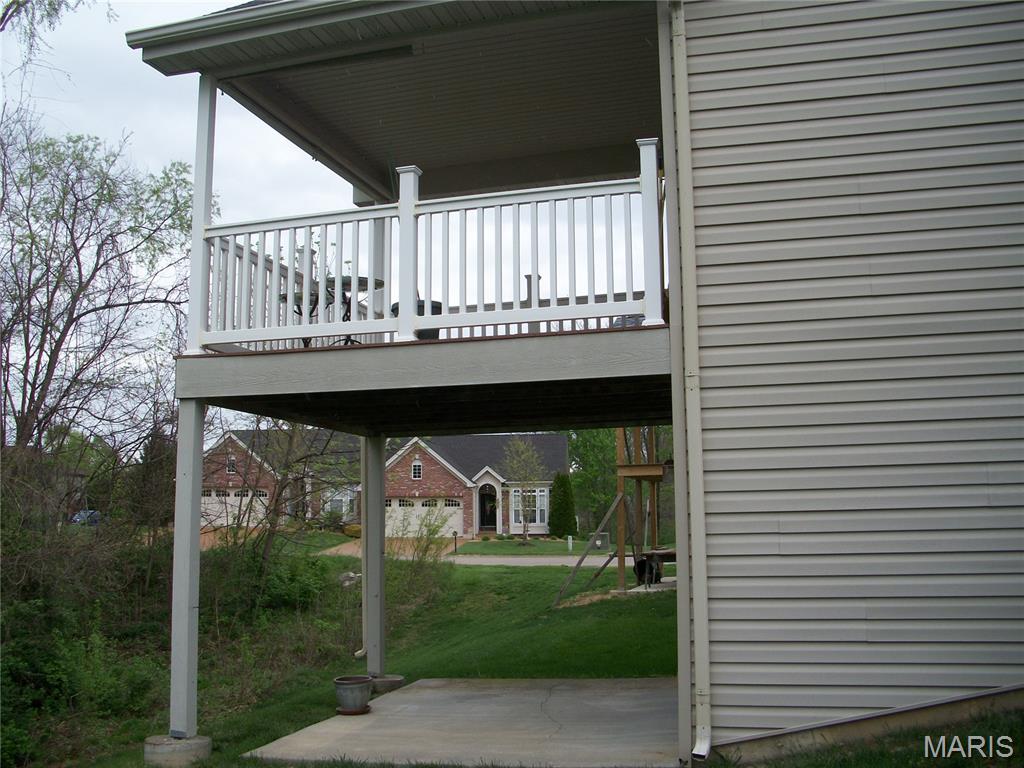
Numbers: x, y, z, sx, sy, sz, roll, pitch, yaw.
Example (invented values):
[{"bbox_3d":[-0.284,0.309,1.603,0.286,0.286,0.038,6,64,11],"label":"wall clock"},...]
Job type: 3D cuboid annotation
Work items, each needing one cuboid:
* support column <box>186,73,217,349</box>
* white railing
[{"bbox_3d":[-2.236,-1.242,7.530,0.135,2.090,0.135,-3,-8,15],"label":"support column"},{"bbox_3d":[-0.628,-0.884,7.023,3.296,1.213,0.152,-3,-8,15],"label":"white railing"}]

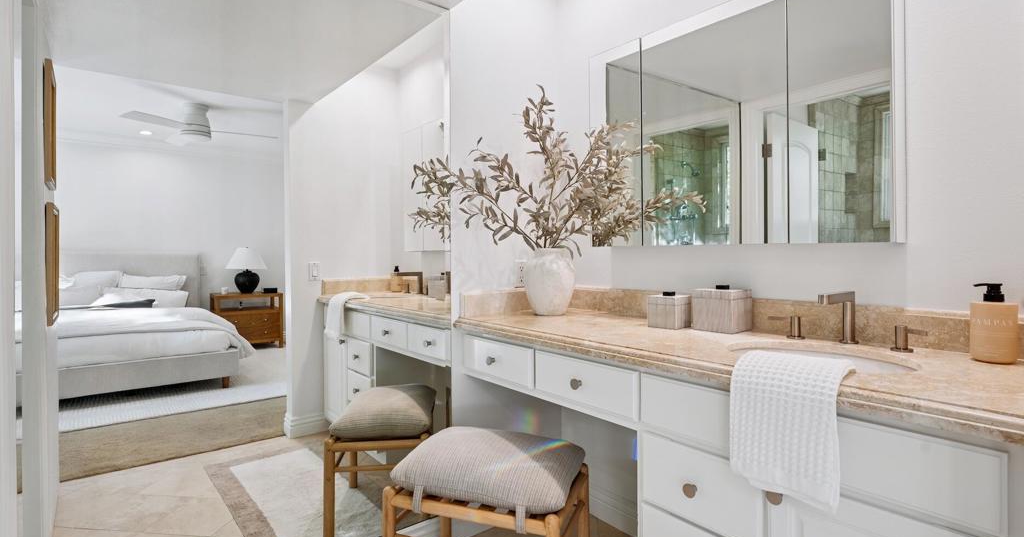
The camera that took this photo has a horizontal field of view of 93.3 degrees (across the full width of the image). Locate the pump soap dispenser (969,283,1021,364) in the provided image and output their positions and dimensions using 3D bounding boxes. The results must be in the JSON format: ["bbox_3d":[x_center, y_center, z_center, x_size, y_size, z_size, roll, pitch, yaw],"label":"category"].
[{"bbox_3d":[1.091,0.121,1.092,0.080,0.170,0.078,1,2,35],"label":"pump soap dispenser"}]

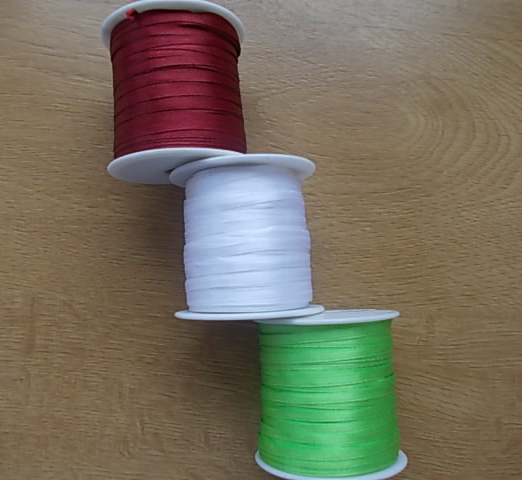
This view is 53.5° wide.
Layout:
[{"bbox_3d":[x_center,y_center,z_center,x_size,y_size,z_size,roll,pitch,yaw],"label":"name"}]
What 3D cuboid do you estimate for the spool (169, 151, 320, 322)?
[{"bbox_3d":[-0.005,0.001,0.187,0.053,0.053,0.051,-3,85,-3],"label":"spool"}]

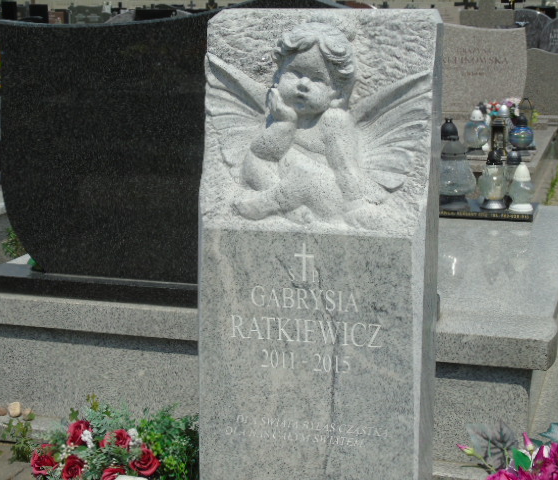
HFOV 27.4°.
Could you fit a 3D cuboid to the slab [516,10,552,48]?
[{"bbox_3d":[3.123,-2.494,14.700,0.700,0.900,0.120,3,11,16],"label":"slab"}]

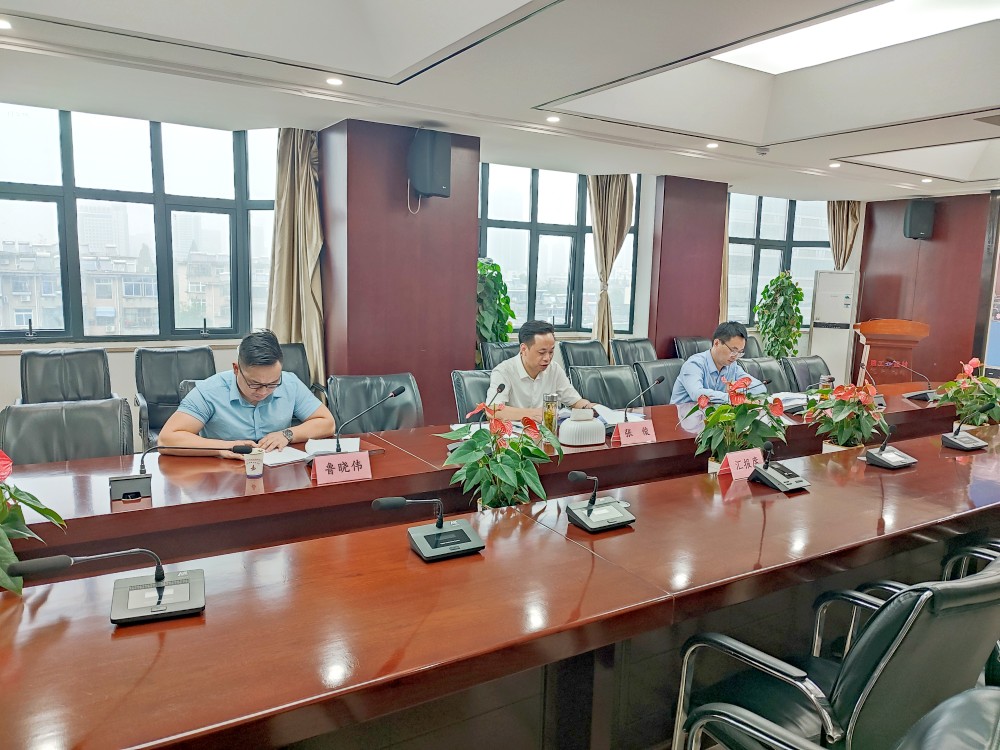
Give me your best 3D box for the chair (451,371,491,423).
[{"bbox_3d":[0.062,0.487,3.642,0.560,0.970,0.620,-3,9,-31],"label":"chair"}]

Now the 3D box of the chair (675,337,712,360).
[{"bbox_3d":[1.787,0.194,6.148,0.560,0.970,0.620,-3,9,-31],"label":"chair"}]

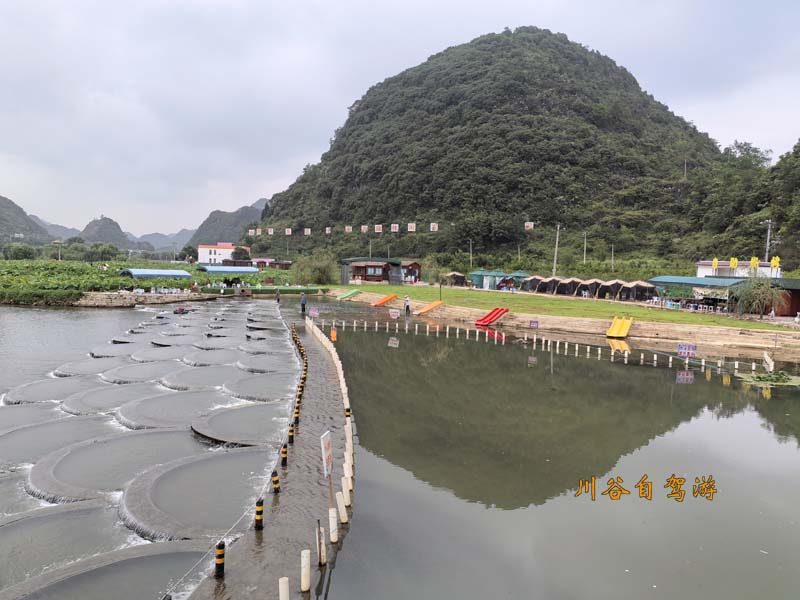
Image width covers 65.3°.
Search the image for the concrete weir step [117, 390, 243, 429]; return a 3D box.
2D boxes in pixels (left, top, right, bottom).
[{"bbox_3d":[-6.252,3.383,18.690,4.100,0.300,4.800,2,3,-7],"label":"concrete weir step"}]

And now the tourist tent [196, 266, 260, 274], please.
[{"bbox_3d":[-21.772,-2.993,79.013,6.500,2.300,3.900,-1,5,-38],"label":"tourist tent"}]

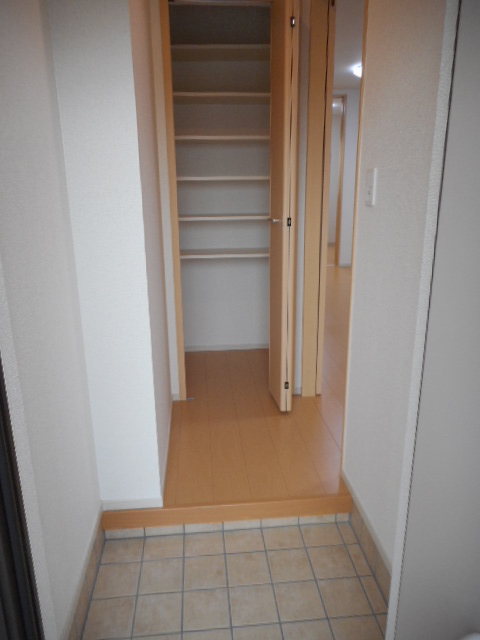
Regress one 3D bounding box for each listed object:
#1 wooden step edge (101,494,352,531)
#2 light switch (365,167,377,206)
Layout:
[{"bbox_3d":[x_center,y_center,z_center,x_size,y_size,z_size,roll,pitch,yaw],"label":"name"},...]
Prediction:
[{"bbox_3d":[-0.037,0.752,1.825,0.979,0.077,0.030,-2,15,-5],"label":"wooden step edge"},{"bbox_3d":[0.433,-0.435,1.530,0.009,0.120,0.070,-2,15,-5],"label":"light switch"}]

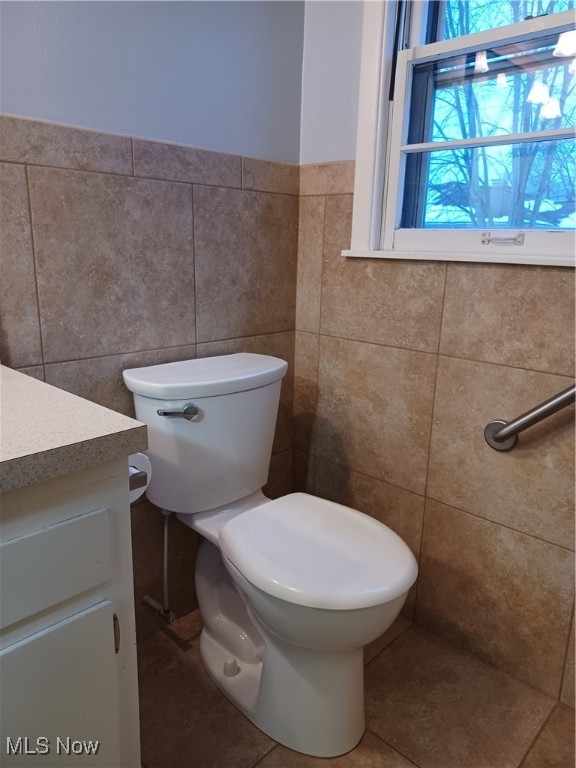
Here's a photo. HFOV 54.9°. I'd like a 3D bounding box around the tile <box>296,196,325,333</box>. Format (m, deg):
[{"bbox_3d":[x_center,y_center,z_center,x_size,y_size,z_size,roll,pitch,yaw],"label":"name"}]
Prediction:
[{"bbox_3d":[0.070,-0.355,1.671,0.101,0.400,0.011,14,19,42],"label":"tile"}]

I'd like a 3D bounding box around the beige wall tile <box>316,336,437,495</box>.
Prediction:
[{"bbox_3d":[0.241,0.079,1.598,0.397,0.392,0.011,14,19,42],"label":"beige wall tile"}]

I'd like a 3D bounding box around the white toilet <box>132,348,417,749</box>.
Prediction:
[{"bbox_3d":[-0.025,0.364,1.311,0.680,0.747,0.430,14,19,42],"label":"white toilet"}]

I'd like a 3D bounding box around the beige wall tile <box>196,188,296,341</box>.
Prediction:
[{"bbox_3d":[-0.110,-0.334,1.571,0.011,0.400,0.384,14,19,42],"label":"beige wall tile"}]

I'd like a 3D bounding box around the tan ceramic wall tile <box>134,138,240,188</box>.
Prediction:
[{"bbox_3d":[-0.241,-0.540,1.376,0.011,0.082,0.323,14,19,42],"label":"tan ceramic wall tile"}]

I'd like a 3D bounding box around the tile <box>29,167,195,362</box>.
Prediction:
[{"bbox_3d":[-0.386,-0.273,1.295,0.011,0.400,0.400,14,19,42],"label":"tile"}]

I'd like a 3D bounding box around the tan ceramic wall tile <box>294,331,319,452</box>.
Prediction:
[{"bbox_3d":[0.060,0.032,1.768,0.101,0.392,0.011,14,19,42],"label":"tan ceramic wall tile"}]

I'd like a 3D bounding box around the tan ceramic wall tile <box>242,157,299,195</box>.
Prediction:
[{"bbox_3d":[-0.048,-0.584,1.569,0.011,0.082,0.223,14,19,42],"label":"tan ceramic wall tile"}]

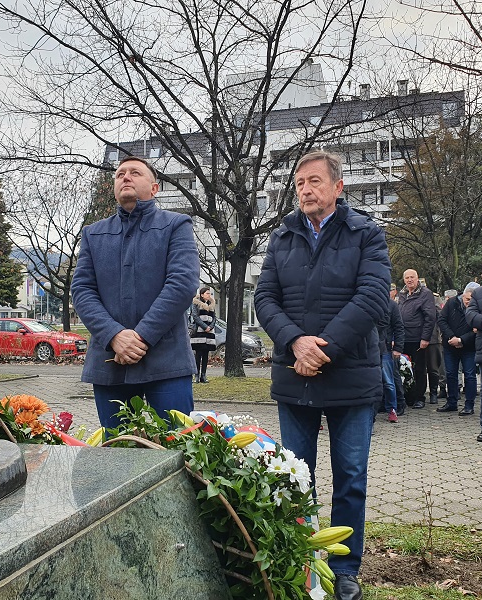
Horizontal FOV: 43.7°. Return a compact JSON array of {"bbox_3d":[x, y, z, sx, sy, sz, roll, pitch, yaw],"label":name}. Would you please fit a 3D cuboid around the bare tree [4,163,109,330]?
[{"bbox_3d":[-8.550,-2.100,28.000,5.200,8.600,5.000,0,-2,0],"label":"bare tree"}]

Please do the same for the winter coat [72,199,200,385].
[{"bbox_3d":[-0.463,-0.035,2.630,0.570,0.820,0.370,0,-2,8],"label":"winter coat"}]

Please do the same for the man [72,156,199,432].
[{"bbox_3d":[-0.465,0.265,2.660,0.580,1.800,0.400,0,-2,8],"label":"man"}]

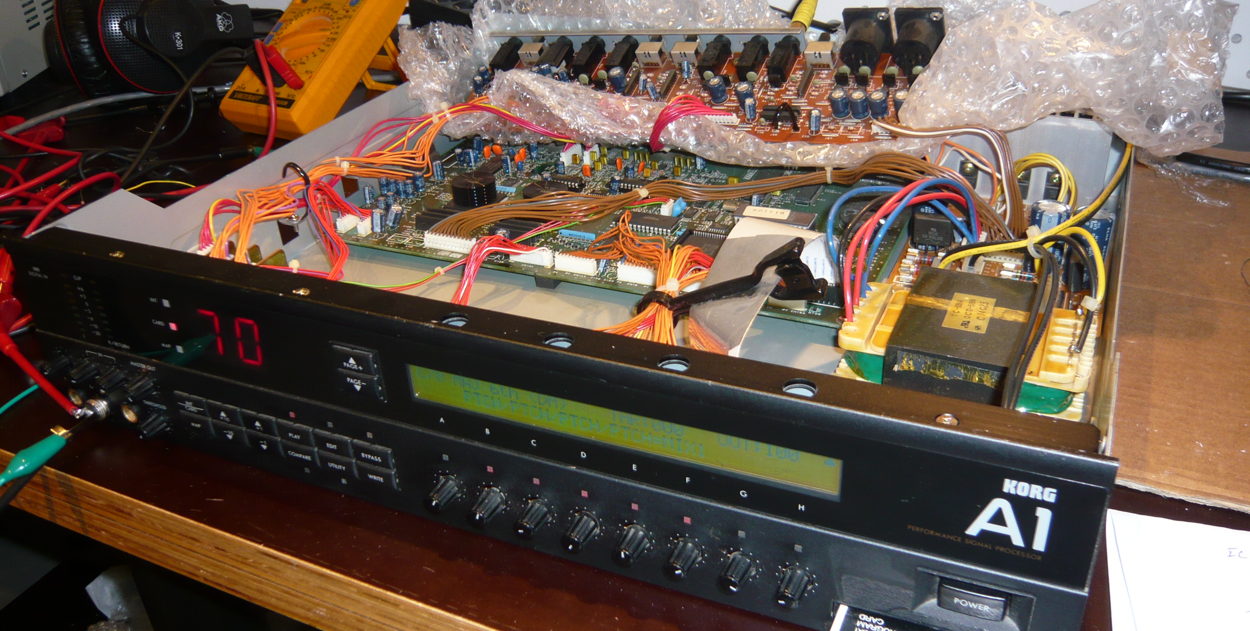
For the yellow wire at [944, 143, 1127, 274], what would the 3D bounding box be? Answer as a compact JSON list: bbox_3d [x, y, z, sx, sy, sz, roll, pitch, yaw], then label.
[{"bbox_3d":[0.184,-0.040,0.438,0.090,0.048,0.032,-8,31,-8],"label":"yellow wire"}]

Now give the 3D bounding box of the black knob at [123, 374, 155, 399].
[{"bbox_3d":[-0.202,0.030,0.420,0.010,0.010,0.011,10,33,23],"label":"black knob"}]

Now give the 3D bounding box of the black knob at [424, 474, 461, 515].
[{"bbox_3d":[-0.068,0.067,0.377,0.010,0.010,0.013,10,33,23],"label":"black knob"}]

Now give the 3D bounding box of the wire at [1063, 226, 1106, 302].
[{"bbox_3d":[0.180,-0.022,0.398,0.021,0.029,0.040,10,33,23],"label":"wire"}]

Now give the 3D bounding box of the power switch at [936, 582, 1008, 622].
[{"bbox_3d":[0.106,0.085,0.308,0.019,0.010,0.007,10,33,23],"label":"power switch"}]

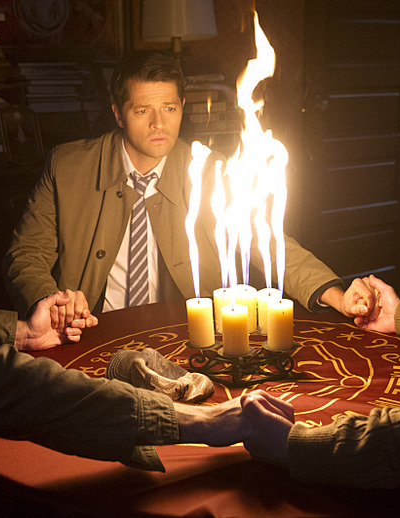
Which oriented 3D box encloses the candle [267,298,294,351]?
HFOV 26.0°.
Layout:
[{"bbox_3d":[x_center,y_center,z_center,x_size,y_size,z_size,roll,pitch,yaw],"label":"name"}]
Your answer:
[{"bbox_3d":[0.146,0.120,1.573,0.048,0.080,0.048,-3,11,0],"label":"candle"}]

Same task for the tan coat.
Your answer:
[{"bbox_3d":[-0.106,0.030,2.073,0.740,0.660,0.520,-5,12,-13],"label":"tan coat"}]

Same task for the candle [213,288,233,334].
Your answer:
[{"bbox_3d":[0.051,0.102,1.686,0.048,0.080,0.048,-3,11,0],"label":"candle"}]

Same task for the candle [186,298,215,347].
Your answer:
[{"bbox_3d":[0.002,0.120,1.606,0.048,0.080,0.048,-3,11,0],"label":"candle"}]

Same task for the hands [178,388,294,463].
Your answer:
[{"bbox_3d":[0.053,0.238,1.246,0.165,0.088,0.105,-3,11,0],"label":"hands"}]

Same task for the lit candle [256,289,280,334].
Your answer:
[{"bbox_3d":[0.136,0.103,1.661,0.048,0.080,0.048,-3,11,0],"label":"lit candle"}]

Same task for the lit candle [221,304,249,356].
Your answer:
[{"bbox_3d":[0.063,0.129,1.546,0.048,0.080,0.048,-3,11,0],"label":"lit candle"}]

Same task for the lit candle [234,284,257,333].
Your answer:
[{"bbox_3d":[0.090,0.101,1.683,0.048,0.080,0.048,-3,11,0],"label":"lit candle"}]

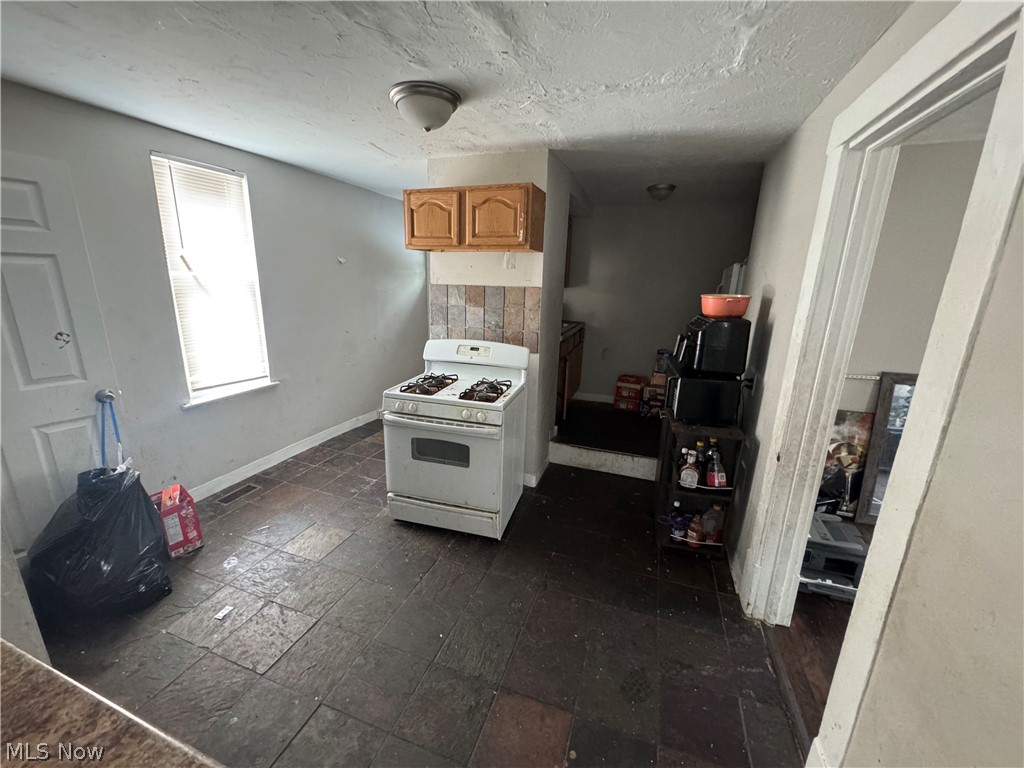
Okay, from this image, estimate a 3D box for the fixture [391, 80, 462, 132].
[{"bbox_3d":[-0.411,-1.288,1.986,0.336,0.150,0.336,2,14,0],"label":"fixture"}]

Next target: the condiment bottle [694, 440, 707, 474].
[{"bbox_3d":[1.157,0.474,2.580,0.075,0.256,0.075,7,16,18],"label":"condiment bottle"}]

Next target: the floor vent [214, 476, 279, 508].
[{"bbox_3d":[-2.018,0.813,3.056,0.137,0.012,0.285,7,16,18],"label":"floor vent"}]

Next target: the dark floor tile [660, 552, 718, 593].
[{"bbox_3d":[1.033,1.085,2.442,0.302,0.010,0.302,7,16,18],"label":"dark floor tile"}]

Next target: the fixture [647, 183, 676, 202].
[{"bbox_3d":[1.263,-1.621,3.519,0.245,0.122,0.245,7,16,18],"label":"fixture"}]

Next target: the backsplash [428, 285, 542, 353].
[{"bbox_3d":[-0.216,-0.497,3.130,0.890,0.465,0.012,7,15,18],"label":"backsplash"}]

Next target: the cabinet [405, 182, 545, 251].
[{"bbox_3d":[-0.256,-1.103,2.819,0.905,0.385,0.325,7,15,18],"label":"cabinet"}]

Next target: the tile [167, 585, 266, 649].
[{"bbox_3d":[-1.409,1.120,1.992,0.303,0.010,0.303,7,15,18],"label":"tile"}]

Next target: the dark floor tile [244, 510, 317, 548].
[{"bbox_3d":[-1.494,0.942,2.658,0.302,0.010,0.302,7,16,18],"label":"dark floor tile"}]

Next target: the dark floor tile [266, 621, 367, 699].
[{"bbox_3d":[-0.833,1.189,1.798,0.303,0.010,0.303,7,15,18],"label":"dark floor tile"}]

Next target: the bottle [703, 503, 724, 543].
[{"bbox_3d":[1.241,0.849,2.557,0.115,0.268,0.110,7,16,18],"label":"bottle"}]

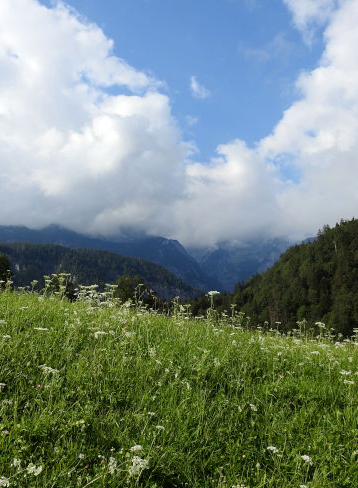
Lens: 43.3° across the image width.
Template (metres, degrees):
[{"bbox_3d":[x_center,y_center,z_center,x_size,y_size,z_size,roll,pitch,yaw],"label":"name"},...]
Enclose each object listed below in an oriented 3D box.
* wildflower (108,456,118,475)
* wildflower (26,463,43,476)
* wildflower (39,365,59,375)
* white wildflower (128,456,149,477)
[{"bbox_3d":[-0.320,1.081,2.200,0.055,0.070,0.060,0,-2,0],"label":"wildflower"},{"bbox_3d":[-0.689,1.075,2.150,0.076,0.045,0.070,0,-2,0],"label":"wildflower"},{"bbox_3d":[-0.941,0.905,3.250,0.140,0.050,0.120,0,-2,0],"label":"wildflower"},{"bbox_3d":[-0.198,1.086,2.200,0.097,0.060,0.090,0,-2,0],"label":"white wildflower"}]

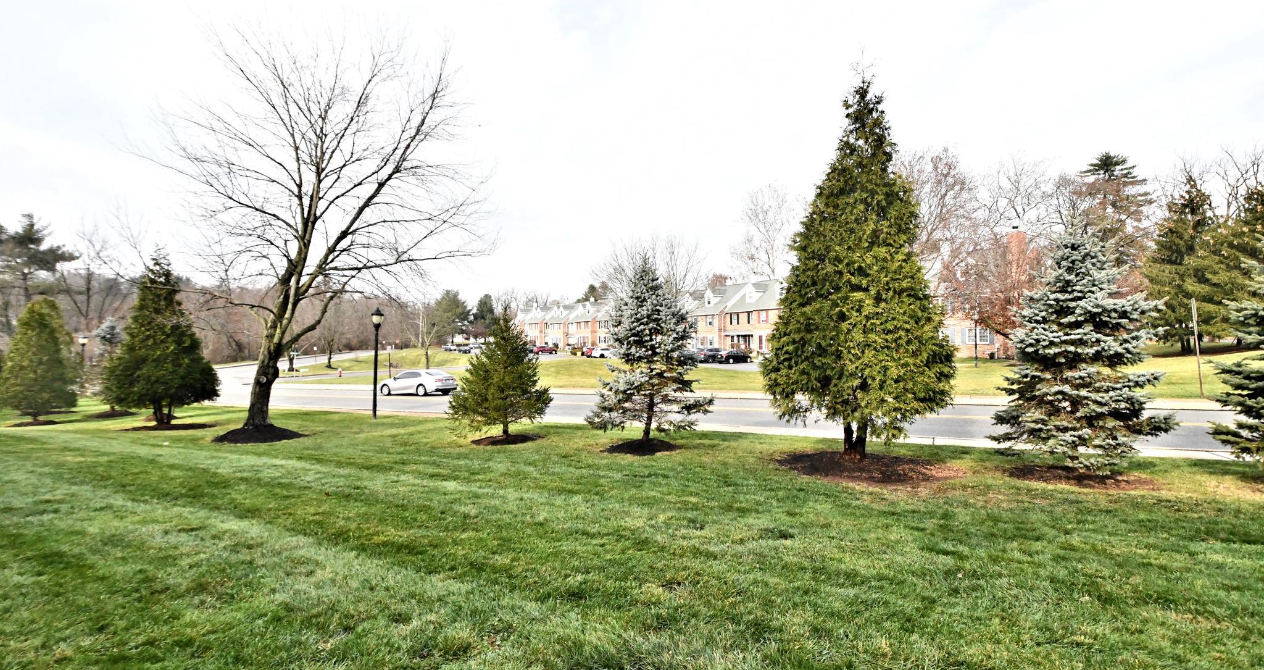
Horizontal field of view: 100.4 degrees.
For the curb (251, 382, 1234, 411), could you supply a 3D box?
[{"bbox_3d":[-4.750,3.080,28.700,52.000,0.250,1.600,-2,-1,29],"label":"curb"}]

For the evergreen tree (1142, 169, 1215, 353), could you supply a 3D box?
[{"bbox_3d":[43.176,-5.690,41.000,4.800,14.000,4.800,0,-1,0],"label":"evergreen tree"}]

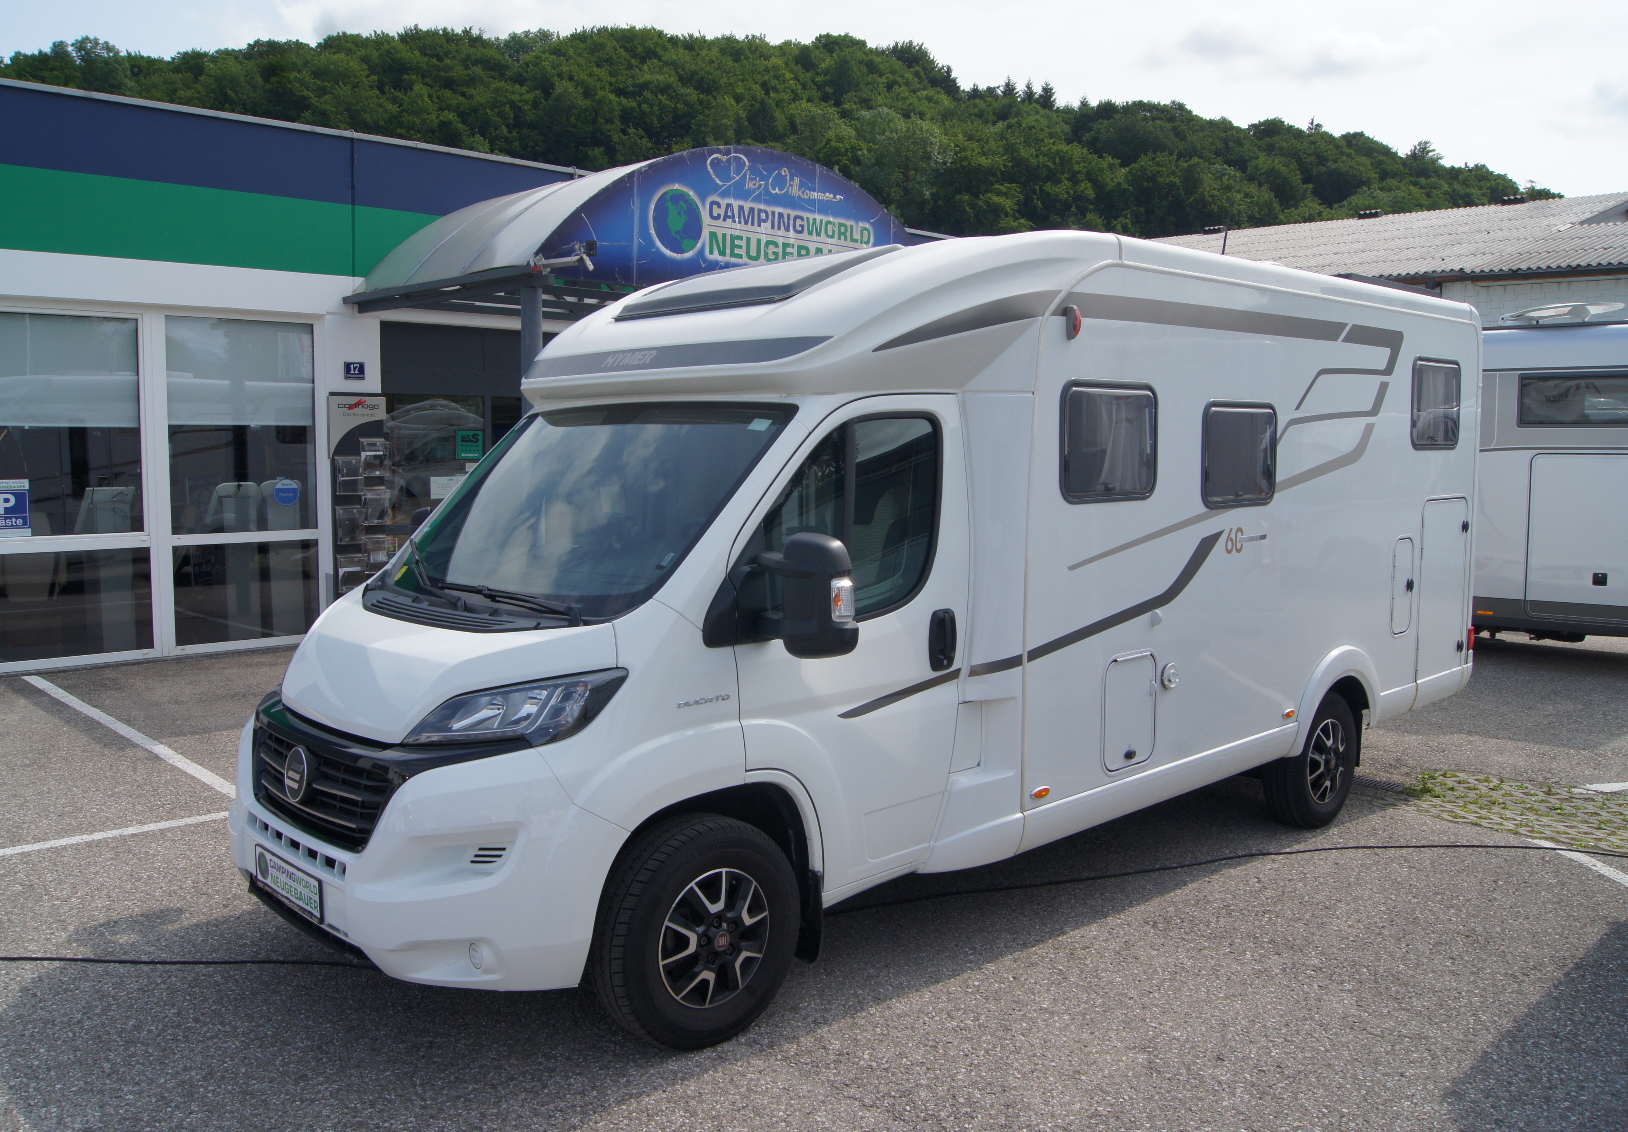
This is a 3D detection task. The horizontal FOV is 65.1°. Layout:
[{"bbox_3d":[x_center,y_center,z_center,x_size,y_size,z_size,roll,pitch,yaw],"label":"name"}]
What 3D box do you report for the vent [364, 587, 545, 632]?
[{"bbox_3d":[-1.302,0.158,4.725,0.260,0.090,1.060,-6,7,-43],"label":"vent"}]

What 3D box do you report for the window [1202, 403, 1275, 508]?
[{"bbox_3d":[1.963,-0.510,5.876,0.690,0.495,0.050,-6,7,-43],"label":"window"}]

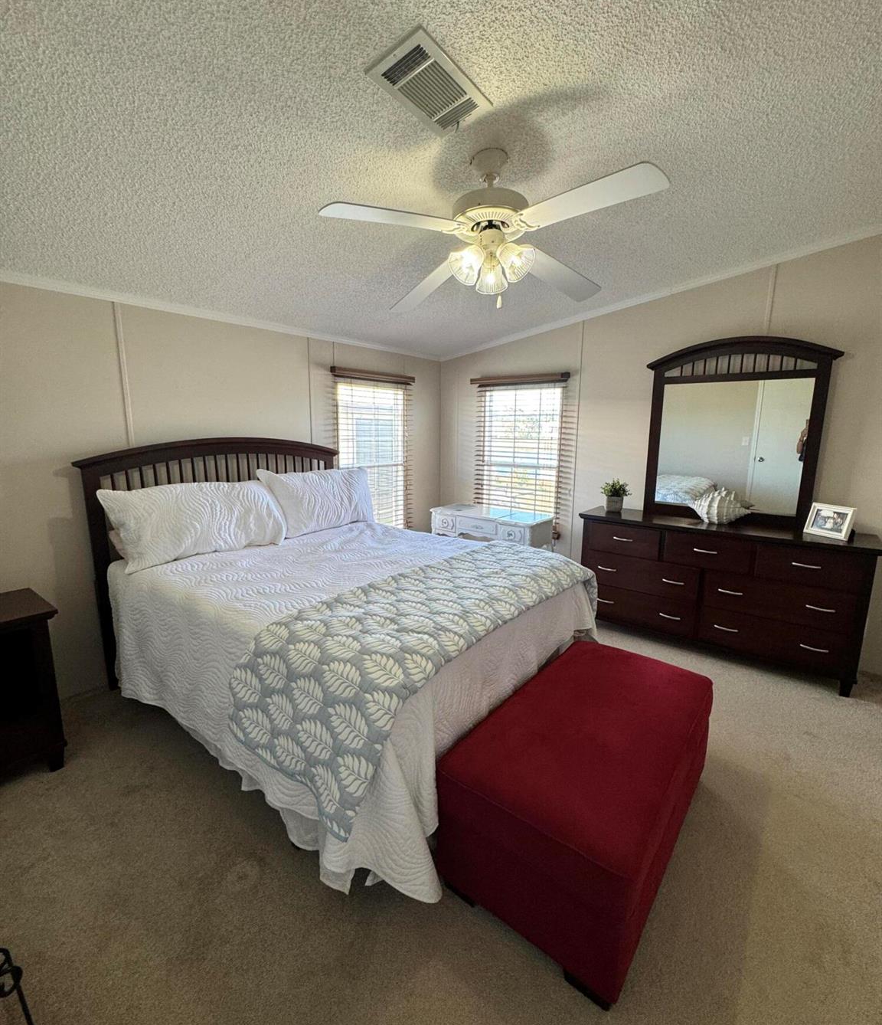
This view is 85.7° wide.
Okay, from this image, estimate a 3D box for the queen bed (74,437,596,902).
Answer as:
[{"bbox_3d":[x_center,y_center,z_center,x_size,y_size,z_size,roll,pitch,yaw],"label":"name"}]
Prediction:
[{"bbox_3d":[-0.475,0.313,2.441,2.200,1.345,1.650,8,13,38],"label":"queen bed"}]

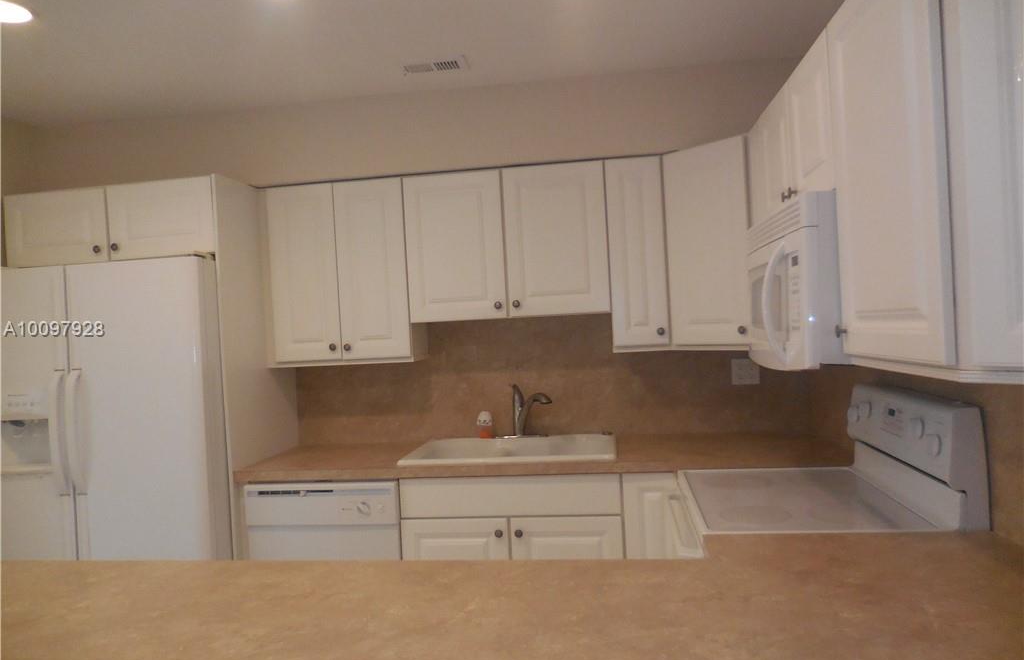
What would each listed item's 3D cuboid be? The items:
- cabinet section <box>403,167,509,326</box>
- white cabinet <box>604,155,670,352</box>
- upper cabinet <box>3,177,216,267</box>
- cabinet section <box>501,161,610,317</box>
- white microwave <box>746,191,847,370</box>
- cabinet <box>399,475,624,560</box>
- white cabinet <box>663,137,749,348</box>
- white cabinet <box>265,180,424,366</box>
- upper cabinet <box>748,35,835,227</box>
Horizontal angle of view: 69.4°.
[{"bbox_3d":[-0.215,-0.348,3.212,0.415,0.612,0.330,-3,1,7],"label":"cabinet section"},{"bbox_3d":[0.531,-0.309,3.167,0.231,0.775,0.326,-3,1,7],"label":"white cabinet"},{"bbox_3d":[-1.583,-0.433,3.279,0.904,0.299,0.624,-3,1,7],"label":"upper cabinet"},{"bbox_3d":[0.199,-0.370,3.161,0.419,0.612,0.330,-3,1,7],"label":"cabinet section"},{"bbox_3d":[0.934,-0.129,2.073,0.400,0.415,0.761,-3,1,7],"label":"white microwave"},{"bbox_3d":[0.049,0.976,3.093,0.842,0.869,0.616,-3,1,7],"label":"cabinet"},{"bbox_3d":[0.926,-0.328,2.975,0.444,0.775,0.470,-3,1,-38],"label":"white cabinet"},{"bbox_3d":[-0.730,-0.245,3.334,0.626,0.775,0.326,-3,1,7],"label":"white cabinet"},{"bbox_3d":[0.960,-0.524,2.140,0.327,0.370,0.914,-3,1,7],"label":"upper cabinet"}]

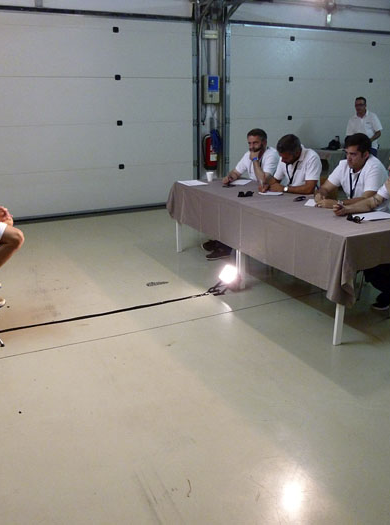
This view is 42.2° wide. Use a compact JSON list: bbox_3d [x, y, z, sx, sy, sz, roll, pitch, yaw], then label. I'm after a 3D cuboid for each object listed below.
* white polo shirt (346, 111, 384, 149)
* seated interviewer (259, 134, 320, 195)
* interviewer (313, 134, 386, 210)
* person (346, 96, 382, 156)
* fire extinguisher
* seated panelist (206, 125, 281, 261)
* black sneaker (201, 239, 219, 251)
[{"bbox_3d":[2.568,-2.039,7.750,0.540,0.640,0.300,10,21,28],"label":"white polo shirt"},{"bbox_3d":[0.920,-0.598,4.951,0.840,1.220,0.580,-11,21,-30],"label":"seated interviewer"},{"bbox_3d":[1.338,-0.450,4.438,0.850,1.310,0.580,-9,20,-25],"label":"interviewer"},{"bbox_3d":[2.569,-1.744,7.848,0.550,1.610,0.360,10,21,28],"label":"person"},{"bbox_3d":[0.232,-1.668,7.622,0.200,0.520,0.180,-9,20,-24],"label":"fire extinguisher"},{"bbox_3d":[0.550,-0.749,5.374,0.950,1.290,0.550,-13,22,-33],"label":"seated panelist"},{"bbox_3d":[0.229,-0.200,5.563,0.290,0.120,0.110,-10,21,-27],"label":"black sneaker"}]

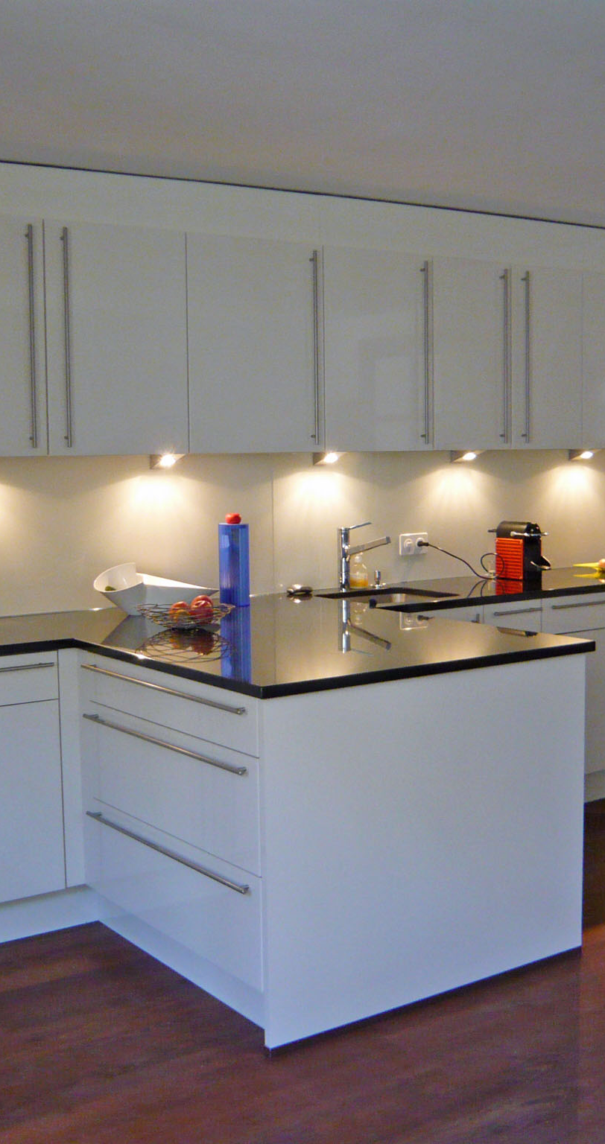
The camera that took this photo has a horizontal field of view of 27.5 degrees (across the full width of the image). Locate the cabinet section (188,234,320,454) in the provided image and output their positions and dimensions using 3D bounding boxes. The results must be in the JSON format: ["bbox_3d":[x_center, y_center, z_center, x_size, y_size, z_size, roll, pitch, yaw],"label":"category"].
[{"bbox_3d":[-0.243,-0.777,4.331,0.549,0.722,0.348,-4,7,-34],"label":"cabinet section"}]

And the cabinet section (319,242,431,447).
[{"bbox_3d":[0.190,-0.811,4.624,0.501,0.722,0.348,-4,7,-34],"label":"cabinet section"}]

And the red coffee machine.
[{"bbox_3d":[0.929,-0.094,5.273,0.118,0.249,0.290,-4,6,-34],"label":"red coffee machine"}]

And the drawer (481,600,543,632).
[{"bbox_3d":[0.661,0.172,4.901,0.306,0.148,0.500,-4,6,-34],"label":"drawer"}]

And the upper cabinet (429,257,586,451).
[{"bbox_3d":[0.728,-0.861,5.068,0.817,0.726,0.377,-4,6,-34],"label":"upper cabinet"}]

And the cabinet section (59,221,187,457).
[{"bbox_3d":[-0.673,-0.743,4.040,0.496,0.722,0.348,-4,7,-34],"label":"cabinet section"}]

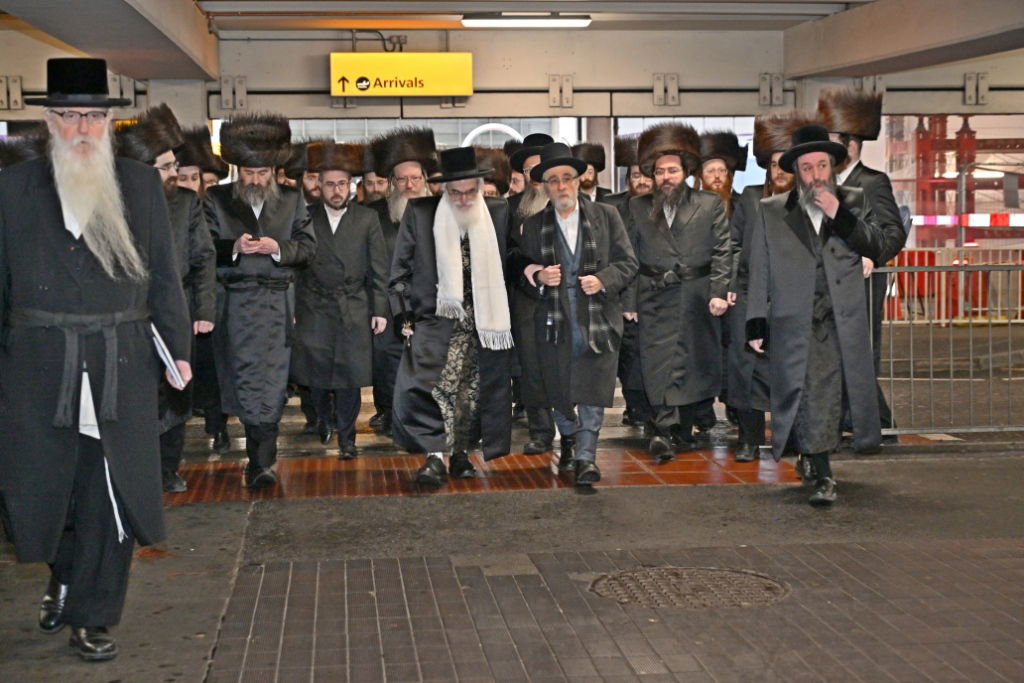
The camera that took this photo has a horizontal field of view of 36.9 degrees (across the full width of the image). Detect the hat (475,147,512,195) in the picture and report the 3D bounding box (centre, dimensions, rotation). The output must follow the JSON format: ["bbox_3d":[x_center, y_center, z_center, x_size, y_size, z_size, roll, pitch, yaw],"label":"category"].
[{"bbox_3d":[-0.181,-1.124,10.100,0.360,0.270,0.360,-1,6,-6],"label":"hat"}]

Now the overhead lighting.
[{"bbox_3d":[0.140,-3.088,14.800,1.280,0.120,0.170,-2,6,-7],"label":"overhead lighting"}]

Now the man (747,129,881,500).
[{"bbox_3d":[1.517,-0.150,7.680,0.680,1.840,0.580,-1,6,-3],"label":"man"}]

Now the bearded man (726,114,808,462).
[{"bbox_3d":[1.519,-0.307,8.759,0.580,1.930,0.500,-1,4,-3],"label":"bearded man"}]

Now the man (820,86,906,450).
[{"bbox_3d":[2.057,-0.422,8.997,0.600,2.030,0.520,-3,5,-30],"label":"man"}]

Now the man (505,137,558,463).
[{"bbox_3d":[0.134,-0.279,8.750,0.580,1.820,0.500,-1,6,-2],"label":"man"}]

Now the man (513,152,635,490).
[{"bbox_3d":[0.342,-0.154,8.150,0.630,1.790,0.540,-1,6,-2],"label":"man"}]

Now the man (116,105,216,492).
[{"bbox_3d":[-1.818,-0.227,8.050,0.570,1.960,0.520,-2,4,-14],"label":"man"}]

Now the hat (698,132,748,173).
[{"bbox_3d":[1.364,-1.259,10.100,0.330,0.220,0.350,-1,4,-6],"label":"hat"}]

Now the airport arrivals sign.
[{"bbox_3d":[-1.156,-2.781,16.000,1.480,0.450,0.140,-2,6,-7],"label":"airport arrivals sign"}]

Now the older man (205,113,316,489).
[{"bbox_3d":[-1.307,-0.217,7.950,0.580,1.910,0.500,-1,6,-5],"label":"older man"}]

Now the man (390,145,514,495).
[{"bbox_3d":[-0.321,-0.152,8.199,0.670,1.750,0.550,-1,4,-6],"label":"man"}]

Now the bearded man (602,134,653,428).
[{"bbox_3d":[0.853,-0.400,10.279,0.540,1.910,0.480,-1,4,-6],"label":"bearded man"}]

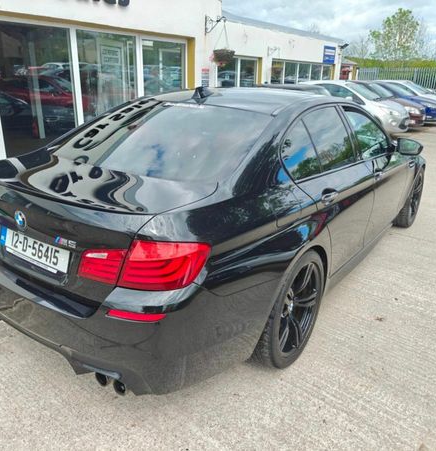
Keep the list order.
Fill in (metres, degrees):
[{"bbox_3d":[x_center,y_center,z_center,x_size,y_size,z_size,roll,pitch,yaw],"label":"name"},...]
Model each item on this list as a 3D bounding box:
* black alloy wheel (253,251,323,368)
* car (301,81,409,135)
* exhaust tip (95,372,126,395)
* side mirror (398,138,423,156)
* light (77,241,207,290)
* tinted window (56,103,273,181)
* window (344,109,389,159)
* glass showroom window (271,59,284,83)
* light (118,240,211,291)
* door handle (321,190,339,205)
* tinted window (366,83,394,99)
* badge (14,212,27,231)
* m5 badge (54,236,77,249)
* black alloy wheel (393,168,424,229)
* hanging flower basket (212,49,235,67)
[{"bbox_3d":[0.347,0.434,2.371,0.295,0.685,0.685,13,22,33],"label":"black alloy wheel"},{"bbox_3d":[4.130,-3.768,13.134,3.680,1.500,1.670,14,23,32],"label":"car"},{"bbox_3d":[-0.413,0.641,1.762,0.200,0.095,0.120,14,23,32],"label":"exhaust tip"},{"bbox_3d":[1.705,-0.694,3.697,0.230,0.140,0.160,13,22,33],"label":"side mirror"},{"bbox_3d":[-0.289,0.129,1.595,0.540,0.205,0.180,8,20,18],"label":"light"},{"bbox_3d":[-0.291,-0.561,2.481,1.250,0.130,0.860,14,44,32],"label":"tinted window"},{"bbox_3d":[1.182,-0.755,3.293,0.050,0.440,0.820,-17,4,39],"label":"window"},{"bbox_3d":[1.573,-3.598,11.130,0.060,1.550,0.750,14,23,32],"label":"glass showroom window"},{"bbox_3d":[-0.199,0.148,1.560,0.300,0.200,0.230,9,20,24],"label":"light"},{"bbox_3d":[0.636,-0.180,2.366,0.060,0.060,0.230,13,22,33],"label":"door handle"},{"bbox_3d":[5.798,-4.755,14.661,0.820,0.140,1.350,45,36,16],"label":"tinted window"},{"bbox_3d":[-0.865,-0.017,1.825,0.084,0.084,0.014,14,13,32],"label":"badge"},{"bbox_3d":[-0.615,0.070,1.681,0.135,0.034,0.010,13,13,30],"label":"m5 badge"},{"bbox_3d":[2.082,-0.315,4.654,0.270,0.690,0.690,15,23,35],"label":"black alloy wheel"},{"bbox_3d":[0.078,-2.623,6.500,0.360,0.280,0.360,1,20,-1],"label":"hanging flower basket"}]

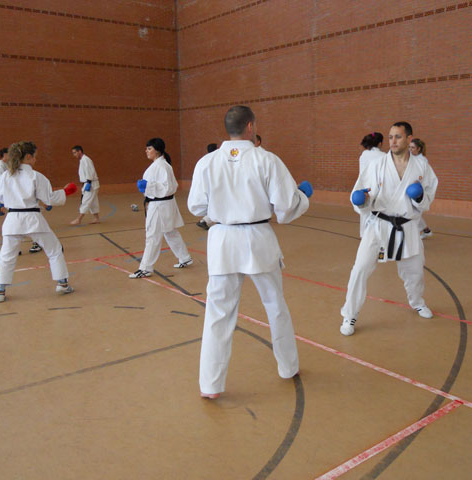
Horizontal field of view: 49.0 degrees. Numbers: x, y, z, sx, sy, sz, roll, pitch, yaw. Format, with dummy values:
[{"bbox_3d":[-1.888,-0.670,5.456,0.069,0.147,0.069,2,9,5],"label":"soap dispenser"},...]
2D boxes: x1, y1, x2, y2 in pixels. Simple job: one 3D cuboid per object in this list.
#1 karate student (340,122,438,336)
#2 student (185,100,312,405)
[{"bbox_3d":[1.279,-0.123,4.305,0.780,1.690,0.660,2,10,14],"label":"karate student"},{"bbox_3d":[0.101,0.050,3.277,0.680,1.730,0.600,2,10,16],"label":"student"}]

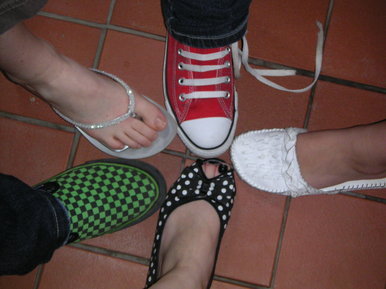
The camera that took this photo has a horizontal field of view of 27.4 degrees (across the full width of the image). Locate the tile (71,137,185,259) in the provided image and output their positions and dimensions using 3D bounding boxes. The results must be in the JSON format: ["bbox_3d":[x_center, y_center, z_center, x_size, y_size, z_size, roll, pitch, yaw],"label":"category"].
[{"bbox_3d":[-0.105,0.075,1.125,0.152,0.012,0.152,13,80,2],"label":"tile"}]

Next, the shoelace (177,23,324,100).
[{"bbox_3d":[0.086,-0.125,1.109,0.214,0.090,0.123,-1,80,-1],"label":"shoelace"}]

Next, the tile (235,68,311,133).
[{"bbox_3d":[0.085,-0.041,1.146,0.152,0.012,0.152,13,80,2],"label":"tile"}]

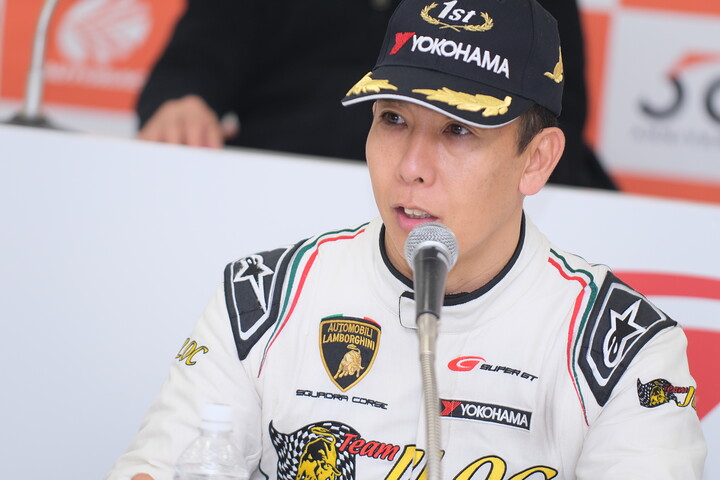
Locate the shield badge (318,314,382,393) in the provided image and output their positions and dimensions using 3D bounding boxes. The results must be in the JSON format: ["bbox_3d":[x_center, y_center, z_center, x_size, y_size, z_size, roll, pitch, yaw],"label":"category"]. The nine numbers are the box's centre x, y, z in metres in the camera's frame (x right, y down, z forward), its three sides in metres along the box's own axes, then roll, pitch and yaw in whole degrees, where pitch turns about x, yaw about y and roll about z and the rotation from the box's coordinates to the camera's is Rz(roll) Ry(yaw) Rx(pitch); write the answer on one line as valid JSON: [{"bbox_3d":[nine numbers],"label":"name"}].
[{"bbox_3d":[-0.011,0.109,4.900,0.063,0.075,0.005,5,-7,18],"label":"shield badge"}]

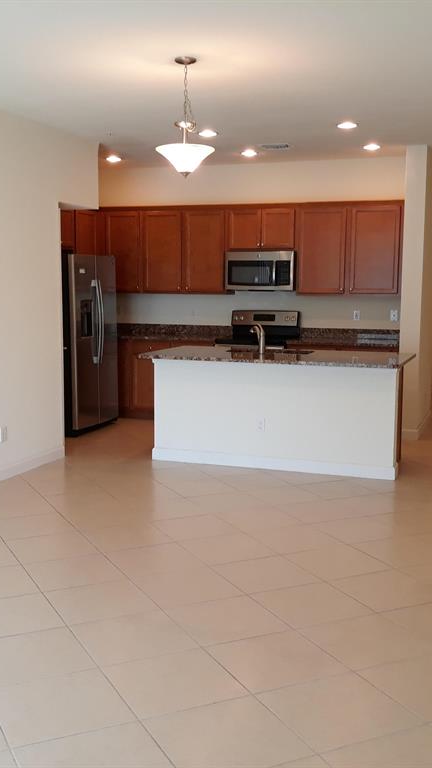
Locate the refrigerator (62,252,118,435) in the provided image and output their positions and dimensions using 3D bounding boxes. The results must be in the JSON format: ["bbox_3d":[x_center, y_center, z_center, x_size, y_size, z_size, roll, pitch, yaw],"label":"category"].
[{"bbox_3d":[-1.556,-0.434,8.605,0.800,1.785,0.920,3,7,20],"label":"refrigerator"}]

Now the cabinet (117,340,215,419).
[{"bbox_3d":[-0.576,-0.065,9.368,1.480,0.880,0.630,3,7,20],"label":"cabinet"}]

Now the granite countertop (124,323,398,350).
[{"bbox_3d":[0.185,-0.531,9.024,3.500,0.144,0.650,3,7,20],"label":"granite countertop"}]

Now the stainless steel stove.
[{"bbox_3d":[0.447,-0.171,8.939,0.765,1.205,0.690,3,7,20],"label":"stainless steel stove"}]

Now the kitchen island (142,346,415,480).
[{"bbox_3d":[0.543,0.192,7.206,2.170,0.905,1.040,3,7,20],"label":"kitchen island"}]

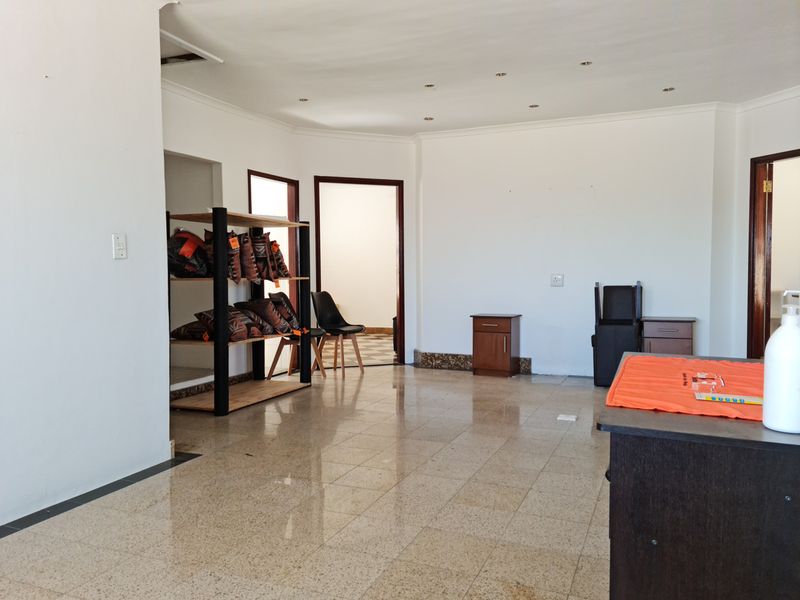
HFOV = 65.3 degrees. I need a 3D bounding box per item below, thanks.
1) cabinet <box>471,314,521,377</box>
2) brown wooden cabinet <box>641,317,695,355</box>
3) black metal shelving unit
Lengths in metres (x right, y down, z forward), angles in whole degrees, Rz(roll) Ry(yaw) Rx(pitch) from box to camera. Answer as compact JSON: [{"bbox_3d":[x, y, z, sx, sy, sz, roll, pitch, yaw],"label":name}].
[{"bbox_3d":[0.959,0.457,6.268,0.420,0.590,0.360,1,3,23],"label":"cabinet"},{"bbox_3d":[2.423,0.483,5.633,0.430,0.585,0.360,1,3,23],"label":"brown wooden cabinet"},{"bbox_3d":[-1.325,0.057,5.233,0.640,1.500,1.320,1,3,19],"label":"black metal shelving unit"}]

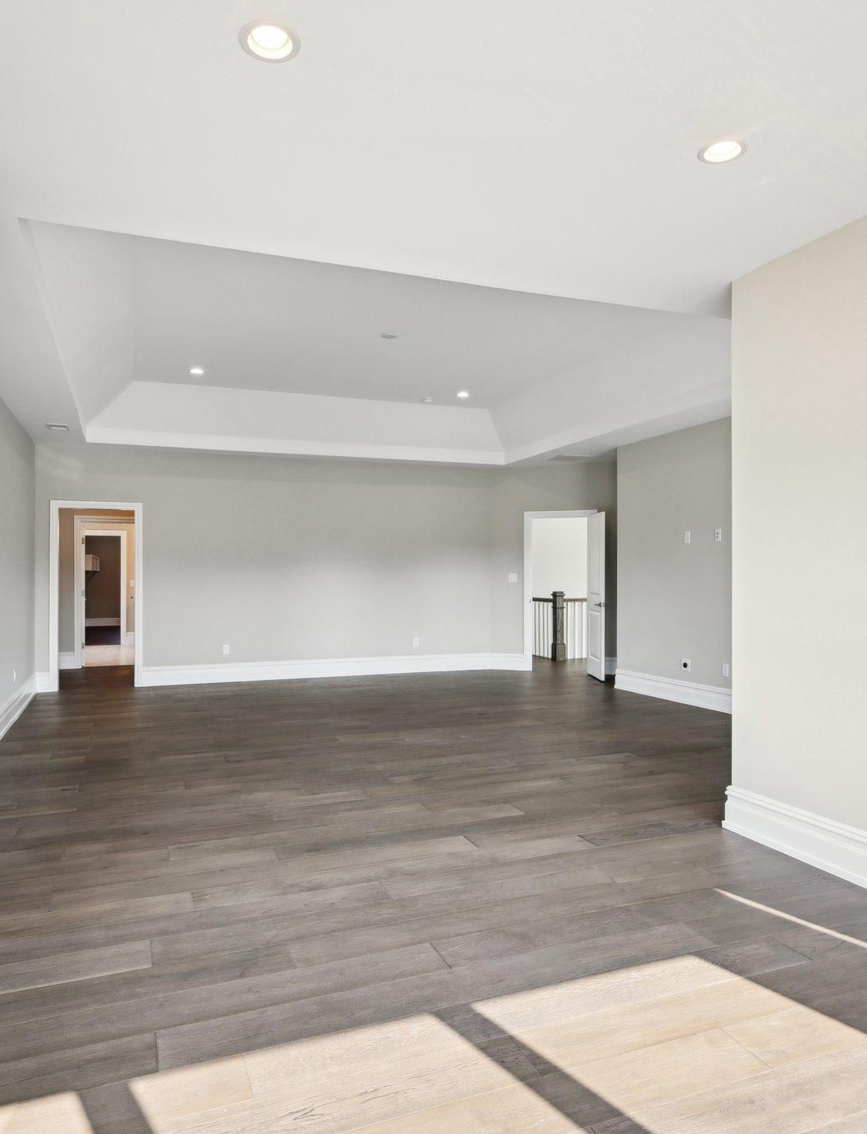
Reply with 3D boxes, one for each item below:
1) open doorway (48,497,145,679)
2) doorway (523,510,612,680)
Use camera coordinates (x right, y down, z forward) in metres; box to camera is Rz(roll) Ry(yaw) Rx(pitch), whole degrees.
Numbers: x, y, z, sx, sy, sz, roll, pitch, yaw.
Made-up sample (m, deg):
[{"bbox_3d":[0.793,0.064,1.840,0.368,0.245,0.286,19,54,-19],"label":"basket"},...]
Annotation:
[{"bbox_3d":[-3.783,0.323,8.523,0.955,2.105,0.150,0,-1,-22],"label":"open doorway"},{"bbox_3d":[1.663,0.322,9.821,0.990,2.100,0.160,0,-1,21],"label":"doorway"}]

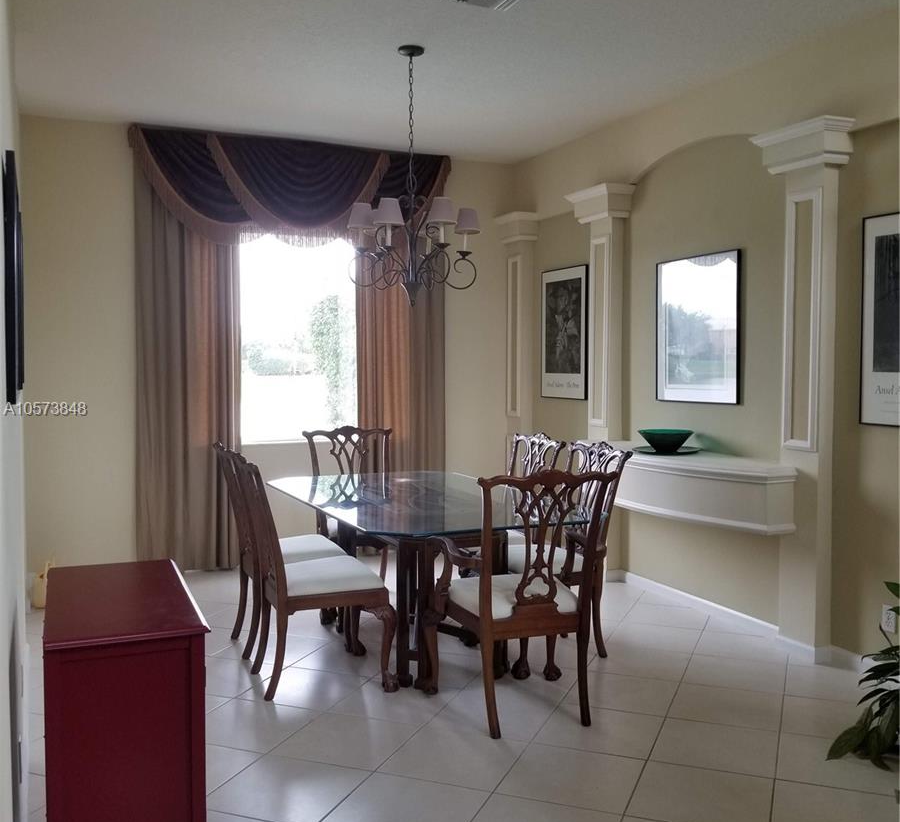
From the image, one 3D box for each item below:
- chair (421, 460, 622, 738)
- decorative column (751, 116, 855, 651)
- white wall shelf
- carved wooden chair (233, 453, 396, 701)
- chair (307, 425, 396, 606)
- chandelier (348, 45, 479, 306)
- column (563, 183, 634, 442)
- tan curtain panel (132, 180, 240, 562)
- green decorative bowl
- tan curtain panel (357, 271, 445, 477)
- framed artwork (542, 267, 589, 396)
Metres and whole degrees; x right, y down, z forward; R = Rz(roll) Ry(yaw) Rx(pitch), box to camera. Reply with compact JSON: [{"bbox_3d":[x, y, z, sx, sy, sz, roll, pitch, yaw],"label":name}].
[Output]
[{"bbox_3d":[0.288,0.743,3.835,0.660,1.053,0.629,-1,3,-18],"label":"chair"},{"bbox_3d":[1.742,-0.074,4.488,0.228,2.623,0.499,-1,3,-23],"label":"decorative column"},{"bbox_3d":[1.246,0.399,5.089,0.490,0.302,1.755,-1,3,-23],"label":"white wall shelf"},{"bbox_3d":[-0.641,0.730,4.224,0.629,1.053,0.633,-1,3,-21],"label":"carved wooden chair"},{"bbox_3d":[-0.554,0.664,5.783,0.651,1.053,0.629,-1,3,-23],"label":"chair"},{"bbox_3d":[-0.191,-1.184,4.575,0.669,1.291,0.669,0,2,0],"label":"chandelier"},{"bbox_3d":[1.020,-0.152,6.173,0.228,2.640,0.517,-1,3,-23],"label":"column"},{"bbox_3d":[-1.758,-0.320,6.045,0.682,2.790,0.136,-1,3,-23],"label":"tan curtain panel"},{"bbox_3d":[1.242,0.171,5.165,0.321,0.116,0.321,0,2,0],"label":"green decorative bowl"},{"bbox_3d":[-0.393,-0.385,7.137,0.749,3.033,0.147,-1,3,-23],"label":"tan curtain panel"},{"bbox_3d":[0.816,-0.556,6.471,0.021,0.920,0.626,-1,3,-23],"label":"framed artwork"}]

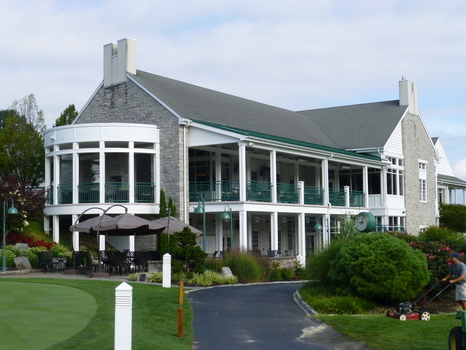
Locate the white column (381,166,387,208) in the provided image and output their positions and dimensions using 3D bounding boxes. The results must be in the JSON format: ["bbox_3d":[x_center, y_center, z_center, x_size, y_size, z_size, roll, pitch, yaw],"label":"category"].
[{"bbox_3d":[10.962,0.908,52.710,0.250,3.060,0.250,-3,-5,34],"label":"white column"}]

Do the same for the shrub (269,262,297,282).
[{"bbox_3d":[2.280,4.456,33.500,1.250,0.850,1.100,0,-4,0],"label":"shrub"}]

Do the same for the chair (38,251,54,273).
[{"bbox_3d":[-8.048,3.744,31.300,0.620,0.930,0.600,3,-6,-41],"label":"chair"}]

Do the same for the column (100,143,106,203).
[{"bbox_3d":[-6.805,-0.131,38.100,0.240,3.200,0.240,-1,-4,3],"label":"column"}]

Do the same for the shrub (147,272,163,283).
[{"bbox_3d":[-2.738,3.597,25.600,0.550,0.370,0.500,0,-4,0],"label":"shrub"}]

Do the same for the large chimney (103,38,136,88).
[{"bbox_3d":[-6.727,-6.602,43.642,0.780,2.641,2.173,4,-7,-45],"label":"large chimney"}]

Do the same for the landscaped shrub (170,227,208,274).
[{"bbox_3d":[-1.734,3.030,29.000,1.500,1.980,1.400,0,-4,0],"label":"landscaped shrub"}]

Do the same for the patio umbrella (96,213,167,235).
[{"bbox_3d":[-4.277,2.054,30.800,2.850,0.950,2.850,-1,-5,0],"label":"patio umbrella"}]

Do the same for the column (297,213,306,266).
[{"bbox_3d":[3.920,3.710,41.200,0.270,3.100,0.270,-3,-5,33],"label":"column"}]

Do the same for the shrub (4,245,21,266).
[{"bbox_3d":[-10.399,3.796,34.300,0.720,1.020,0.720,0,-4,0],"label":"shrub"}]

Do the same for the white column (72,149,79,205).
[{"bbox_3d":[-8.338,-0.032,38.628,0.240,3.145,0.240,-3,-5,23],"label":"white column"}]

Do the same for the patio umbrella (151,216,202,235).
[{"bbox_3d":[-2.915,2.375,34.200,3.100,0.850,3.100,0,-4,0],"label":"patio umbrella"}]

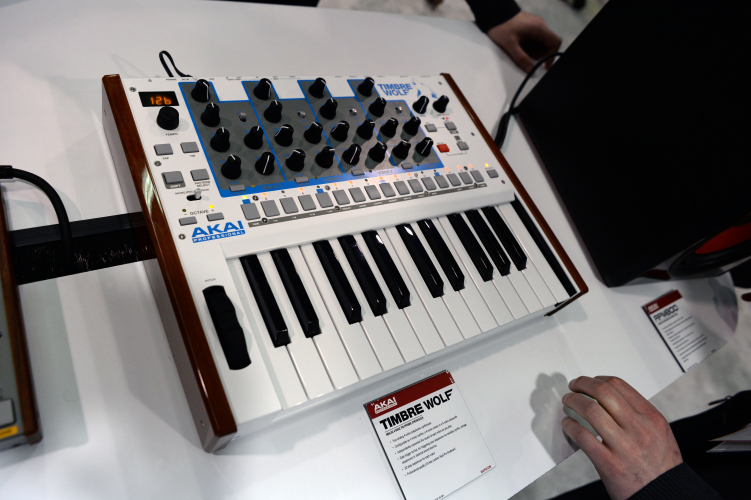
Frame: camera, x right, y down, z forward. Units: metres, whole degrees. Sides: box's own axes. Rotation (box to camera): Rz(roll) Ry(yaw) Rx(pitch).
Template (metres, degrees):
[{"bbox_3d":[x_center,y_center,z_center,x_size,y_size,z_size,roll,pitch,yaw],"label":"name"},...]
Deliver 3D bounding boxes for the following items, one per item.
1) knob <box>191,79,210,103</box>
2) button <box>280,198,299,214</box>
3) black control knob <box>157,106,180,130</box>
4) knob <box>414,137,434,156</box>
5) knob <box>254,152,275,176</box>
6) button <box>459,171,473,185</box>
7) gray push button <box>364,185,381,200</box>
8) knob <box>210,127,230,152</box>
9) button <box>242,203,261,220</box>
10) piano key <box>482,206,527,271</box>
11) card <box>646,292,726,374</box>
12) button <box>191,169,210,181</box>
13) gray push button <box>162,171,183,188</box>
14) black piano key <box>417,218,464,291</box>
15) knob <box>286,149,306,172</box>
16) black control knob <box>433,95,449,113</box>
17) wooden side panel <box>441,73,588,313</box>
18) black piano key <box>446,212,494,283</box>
[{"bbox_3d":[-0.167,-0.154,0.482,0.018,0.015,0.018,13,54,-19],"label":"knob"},{"bbox_3d":[-0.082,-0.042,0.472,0.013,0.003,0.017,-13,66,-32],"label":"button"},{"bbox_3d":[-0.188,-0.120,0.454,0.019,0.012,0.019,-13,66,-32],"label":"black control knob"},{"bbox_3d":[0.058,-0.118,0.569,0.017,0.017,0.017,30,50,-6],"label":"knob"},{"bbox_3d":[-0.105,-0.083,0.479,0.018,0.016,0.018,-13,66,-32],"label":"knob"},{"bbox_3d":[0.104,-0.083,0.578,0.012,0.003,0.015,-13,65,-33],"label":"button"},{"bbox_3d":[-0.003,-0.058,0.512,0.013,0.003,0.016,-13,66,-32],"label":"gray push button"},{"bbox_3d":[-0.146,-0.105,0.473,0.018,0.016,0.018,-13,66,-32],"label":"knob"},{"bbox_3d":[-0.108,-0.032,0.433,0.013,0.003,0.016,-13,67,-32],"label":"button"},{"bbox_3d":[0.149,-0.016,0.567,0.014,0.011,0.085,-13,65,-33],"label":"piano key"},{"bbox_3d":[0.420,0.108,0.688,0.097,0.005,0.097,-10,64,-32],"label":"card"},{"bbox_3d":[-0.153,-0.065,0.437,0.014,0.003,0.011,-13,65,-33],"label":"button"},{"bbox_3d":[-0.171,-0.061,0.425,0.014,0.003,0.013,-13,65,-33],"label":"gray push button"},{"bbox_3d":[0.069,0.002,0.510,0.014,0.011,0.084,-13,65,-33],"label":"black piano key"},{"bbox_3d":[-0.078,-0.090,0.497,0.018,0.016,0.018,-13,66,-32],"label":"knob"},{"bbox_3d":[0.081,-0.179,0.610,0.018,0.016,0.018,-13,67,-32],"label":"black control knob"},{"bbox_3d":[0.156,-0.079,0.644,0.014,0.068,0.339,-13,65,-33],"label":"wooden side panel"},{"bbox_3d":[0.103,-0.007,0.536,0.014,0.011,0.088,-13,65,-32],"label":"black piano key"}]

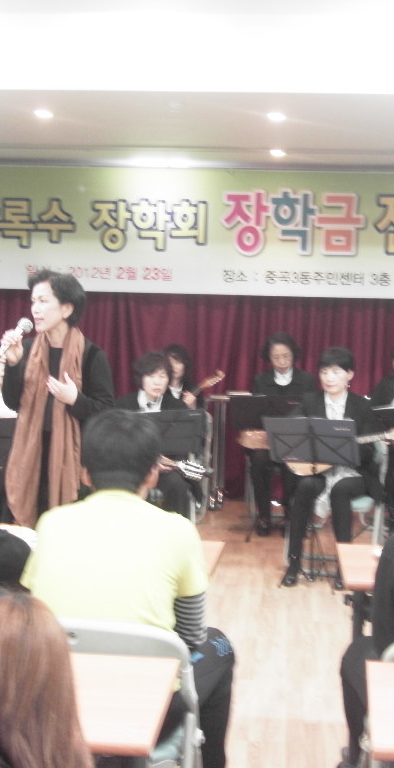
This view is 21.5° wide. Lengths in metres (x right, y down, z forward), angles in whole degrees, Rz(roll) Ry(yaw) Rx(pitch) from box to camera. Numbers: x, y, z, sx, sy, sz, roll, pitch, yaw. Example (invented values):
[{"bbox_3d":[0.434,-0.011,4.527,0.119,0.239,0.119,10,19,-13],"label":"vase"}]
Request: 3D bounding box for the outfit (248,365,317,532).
[{"bbox_3d":[0.563,0.419,6.900,0.480,1.040,0.660,2,6,7],"label":"outfit"}]

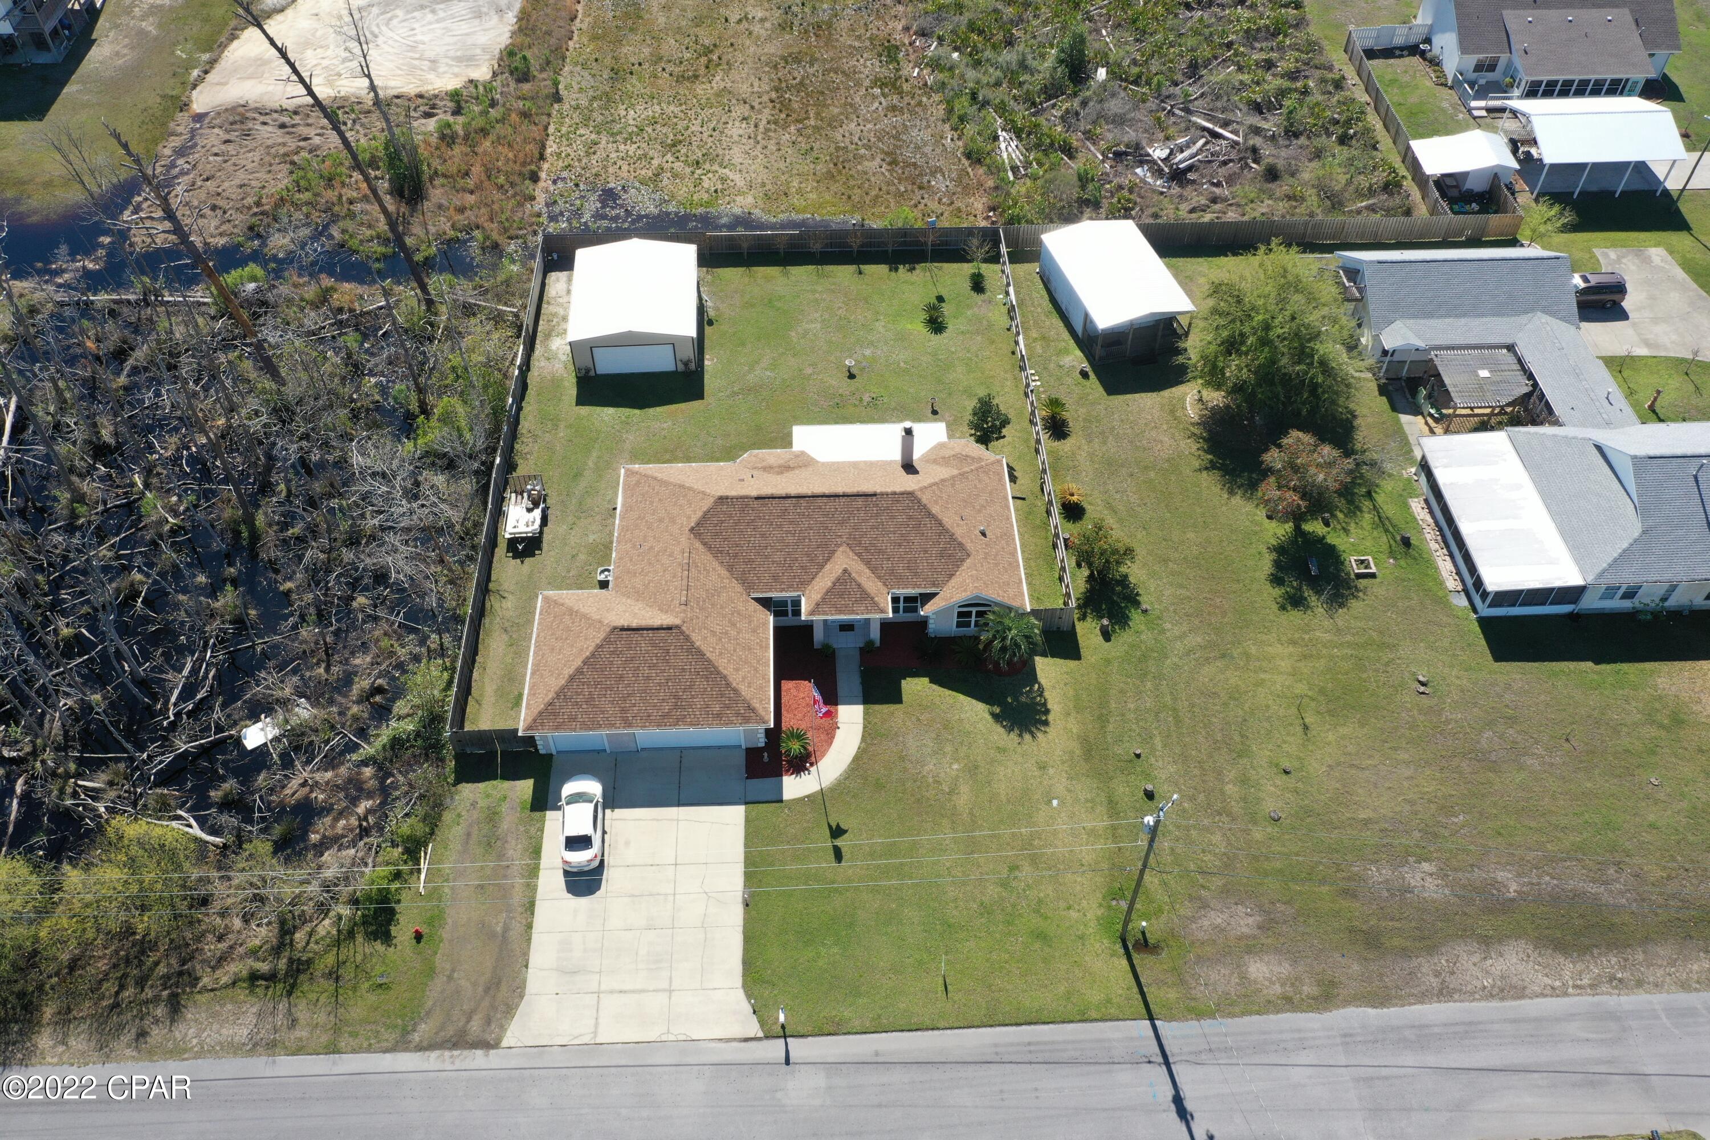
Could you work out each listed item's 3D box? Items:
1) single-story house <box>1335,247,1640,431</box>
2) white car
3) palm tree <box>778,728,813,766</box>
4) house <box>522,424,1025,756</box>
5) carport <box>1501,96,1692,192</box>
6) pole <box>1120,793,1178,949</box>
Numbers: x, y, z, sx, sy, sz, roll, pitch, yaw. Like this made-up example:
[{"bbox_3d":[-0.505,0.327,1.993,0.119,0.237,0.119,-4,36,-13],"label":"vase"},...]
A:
[{"bbox_3d":[37.873,-14.288,80.782,12.800,4.750,17.300,-2,49,-2],"label":"single-story house"},{"bbox_3d":[-12.272,11.253,60.181,1.840,1.470,4.850,-5,49,-4],"label":"white car"},{"bbox_3d":[-2.814,8.293,63.051,1.550,1.150,1.550,-2,49,-2],"label":"palm tree"},{"bbox_3d":[-3.626,-0.653,67.991,24.400,5.600,20.400,-2,49,-2],"label":"house"},{"bbox_3d":[53.082,-31.185,96.257,10.200,4.050,8.400,-2,49,-2],"label":"carport"},{"bbox_3d":[11.765,12.223,53.654,1.200,10.100,1.000,-2,49,-2],"label":"pole"}]

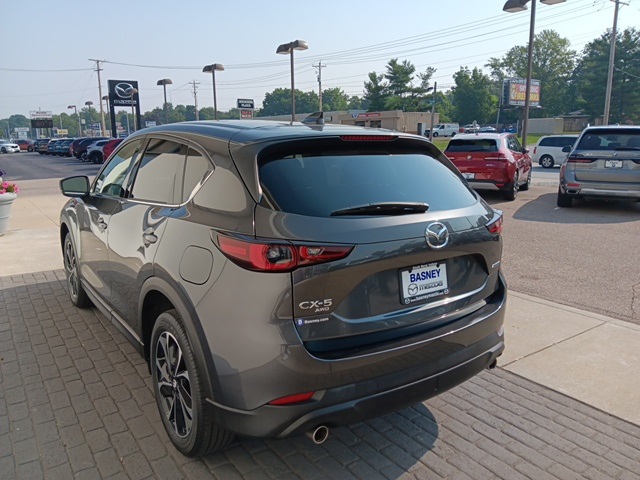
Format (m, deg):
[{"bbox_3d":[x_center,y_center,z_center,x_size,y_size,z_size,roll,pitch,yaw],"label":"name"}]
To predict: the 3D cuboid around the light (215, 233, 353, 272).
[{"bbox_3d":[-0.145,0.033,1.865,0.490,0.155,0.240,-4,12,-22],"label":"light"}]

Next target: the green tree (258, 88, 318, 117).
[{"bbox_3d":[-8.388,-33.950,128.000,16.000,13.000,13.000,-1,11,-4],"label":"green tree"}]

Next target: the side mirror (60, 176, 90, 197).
[{"bbox_3d":[-1.830,-0.401,3.588,0.210,0.150,0.130,-8,14,-35],"label":"side mirror"}]

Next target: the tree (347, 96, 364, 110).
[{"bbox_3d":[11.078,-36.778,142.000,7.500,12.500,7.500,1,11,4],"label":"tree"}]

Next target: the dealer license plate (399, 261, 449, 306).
[{"bbox_3d":[0.466,0.185,2.128,0.312,0.162,0.020,-8,6,-35],"label":"dealer license plate"}]

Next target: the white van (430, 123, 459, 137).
[{"bbox_3d":[19.669,-17.622,77.500,5.700,2.100,2.020,-4,12,-19],"label":"white van"}]

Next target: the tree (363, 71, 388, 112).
[{"bbox_3d":[11.565,-28.480,101.317,5.400,13.000,5.400,0,12,0],"label":"tree"}]

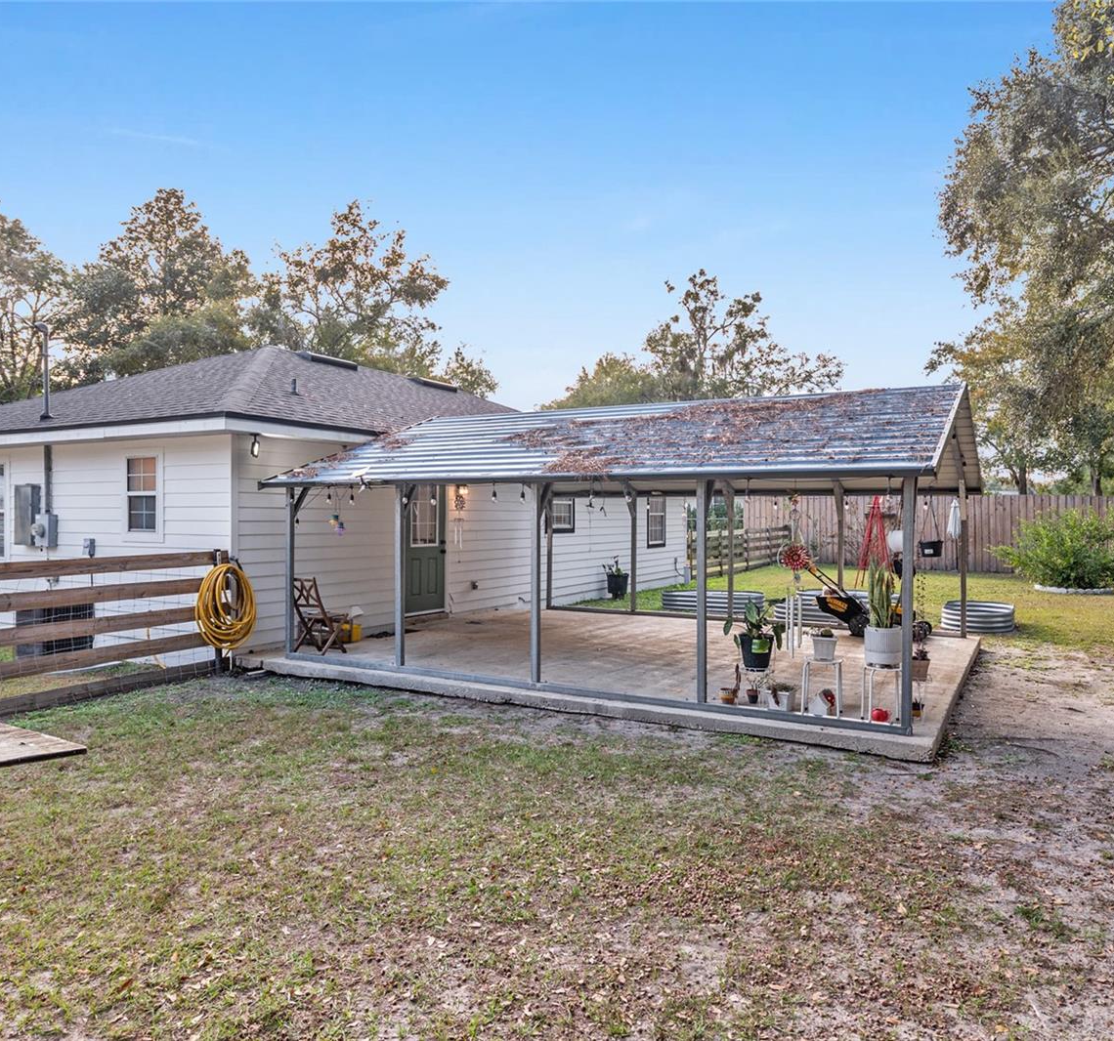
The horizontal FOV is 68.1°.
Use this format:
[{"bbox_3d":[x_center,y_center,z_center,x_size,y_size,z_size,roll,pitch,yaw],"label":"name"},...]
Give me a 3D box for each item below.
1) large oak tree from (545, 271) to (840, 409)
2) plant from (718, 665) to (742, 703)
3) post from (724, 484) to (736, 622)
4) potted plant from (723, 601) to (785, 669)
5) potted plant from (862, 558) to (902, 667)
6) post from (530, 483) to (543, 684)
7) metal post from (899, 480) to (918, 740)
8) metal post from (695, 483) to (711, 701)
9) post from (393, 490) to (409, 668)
[{"bbox_3d":[6.274,-4.950,38.000,13.500,13.100,12.500,0,0,0],"label":"large oak tree"},{"bbox_3d":[1.392,1.316,6.620,0.165,0.300,0.130,0,0,30],"label":"plant"},{"bbox_3d":[2.528,0.471,12.023,0.070,1.939,0.070,0,0,30],"label":"post"},{"bbox_3d":[1.571,0.909,6.550,0.430,0.530,0.380,0,0,30],"label":"potted plant"},{"bbox_3d":[2.388,0.670,6.040,0.280,0.790,0.280,0,0,30],"label":"potted plant"},{"bbox_3d":[-0.189,0.560,7.272,0.066,1.786,0.066,0,0,30],"label":"post"},{"bbox_3d":[2.451,0.590,5.757,0.066,1.802,0.066,0,0,30],"label":"metal post"},{"bbox_3d":[1.149,0.564,6.514,0.066,1.784,0.066,0,0,30],"label":"metal post"},{"bbox_3d":[-1.516,0.544,8.030,0.066,1.788,0.066,0,0,30],"label":"post"}]

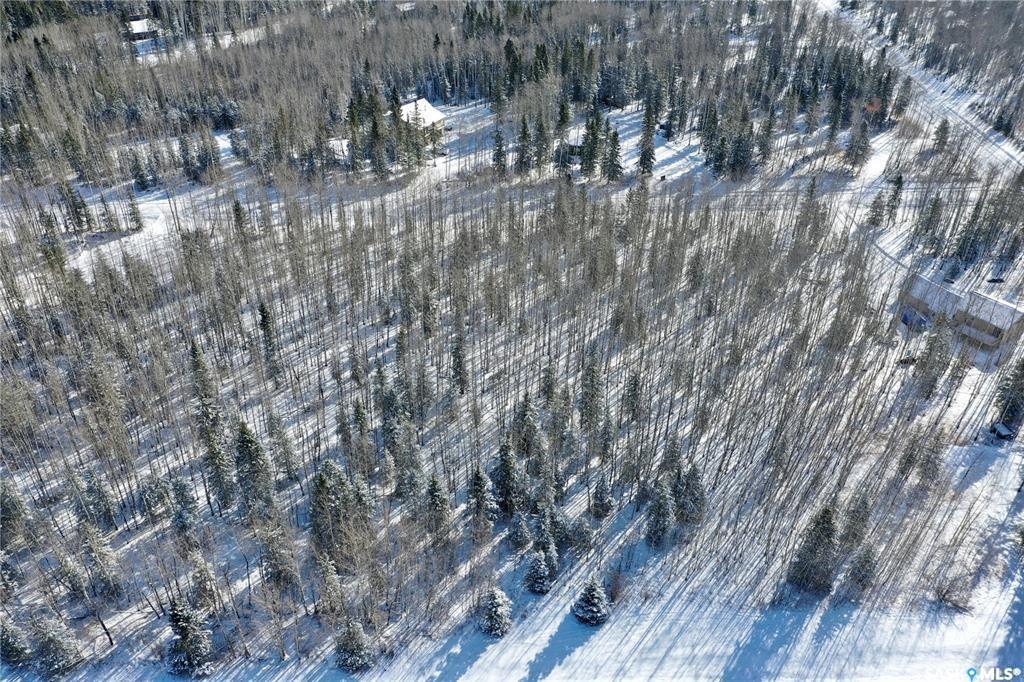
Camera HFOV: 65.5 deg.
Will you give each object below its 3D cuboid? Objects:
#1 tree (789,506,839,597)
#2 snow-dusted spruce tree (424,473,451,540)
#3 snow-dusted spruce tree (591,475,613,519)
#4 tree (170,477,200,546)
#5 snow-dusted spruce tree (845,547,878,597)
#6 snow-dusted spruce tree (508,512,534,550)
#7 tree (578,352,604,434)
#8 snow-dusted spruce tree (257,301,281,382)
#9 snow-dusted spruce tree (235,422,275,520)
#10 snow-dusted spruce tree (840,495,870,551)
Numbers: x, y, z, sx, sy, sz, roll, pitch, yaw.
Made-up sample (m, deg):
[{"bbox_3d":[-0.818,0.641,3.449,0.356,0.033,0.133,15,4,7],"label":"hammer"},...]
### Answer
[{"bbox_3d":[30.858,20.285,78.966,4.680,10.810,4.680,2,34,0],"label":"tree"},{"bbox_3d":[-8.903,19.146,93.621,3.090,9.720,3.090,2,33,0],"label":"snow-dusted spruce tree"},{"bbox_3d":[11.340,19.080,98.970,2.770,6.590,2.770,7,33,8],"label":"snow-dusted spruce tree"},{"bbox_3d":[-33.856,17.216,81.456,2.600,9.690,2.600,2,34,0],"label":"tree"},{"bbox_3d":[39.809,25.241,89.236,3.330,6.450,3.330,2,33,0],"label":"snow-dusted spruce tree"},{"bbox_3d":[1.200,22.310,94.770,3.130,5.170,3.130,3,33,1],"label":"snow-dusted spruce tree"},{"bbox_3d":[11.430,7.270,110.670,3.660,13.600,3.660,6,33,6],"label":"tree"},{"bbox_3d":[-36.580,0.330,117.750,3.270,14.550,3.270,-9,35,-17],"label":"snow-dusted spruce tree"},{"bbox_3d":[-30.946,15.082,94.479,4.390,14.690,4.390,2,33,0],"label":"snow-dusted spruce tree"},{"bbox_3d":[36.683,18.954,83.935,2.600,7.680,2.600,2,34,0],"label":"snow-dusted spruce tree"}]

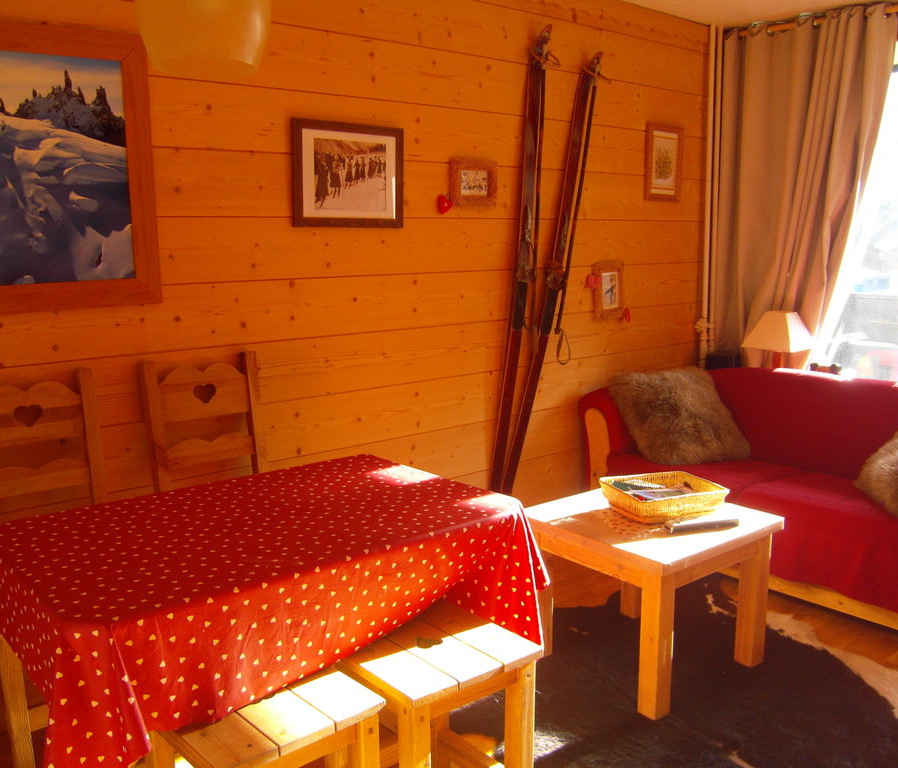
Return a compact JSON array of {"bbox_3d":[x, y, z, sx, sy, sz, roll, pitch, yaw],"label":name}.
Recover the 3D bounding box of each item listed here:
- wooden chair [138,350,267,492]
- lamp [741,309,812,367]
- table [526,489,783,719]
[{"bbox_3d":[-0.639,0.428,2.484,0.400,0.995,0.440,-8,11,-37],"label":"wooden chair"},{"bbox_3d":[1.492,-0.141,3.762,0.230,0.380,0.230,-8,11,-37],"label":"lamp"},{"bbox_3d":[0.617,0.643,2.621,0.588,0.475,0.588,-8,11,-37],"label":"table"}]

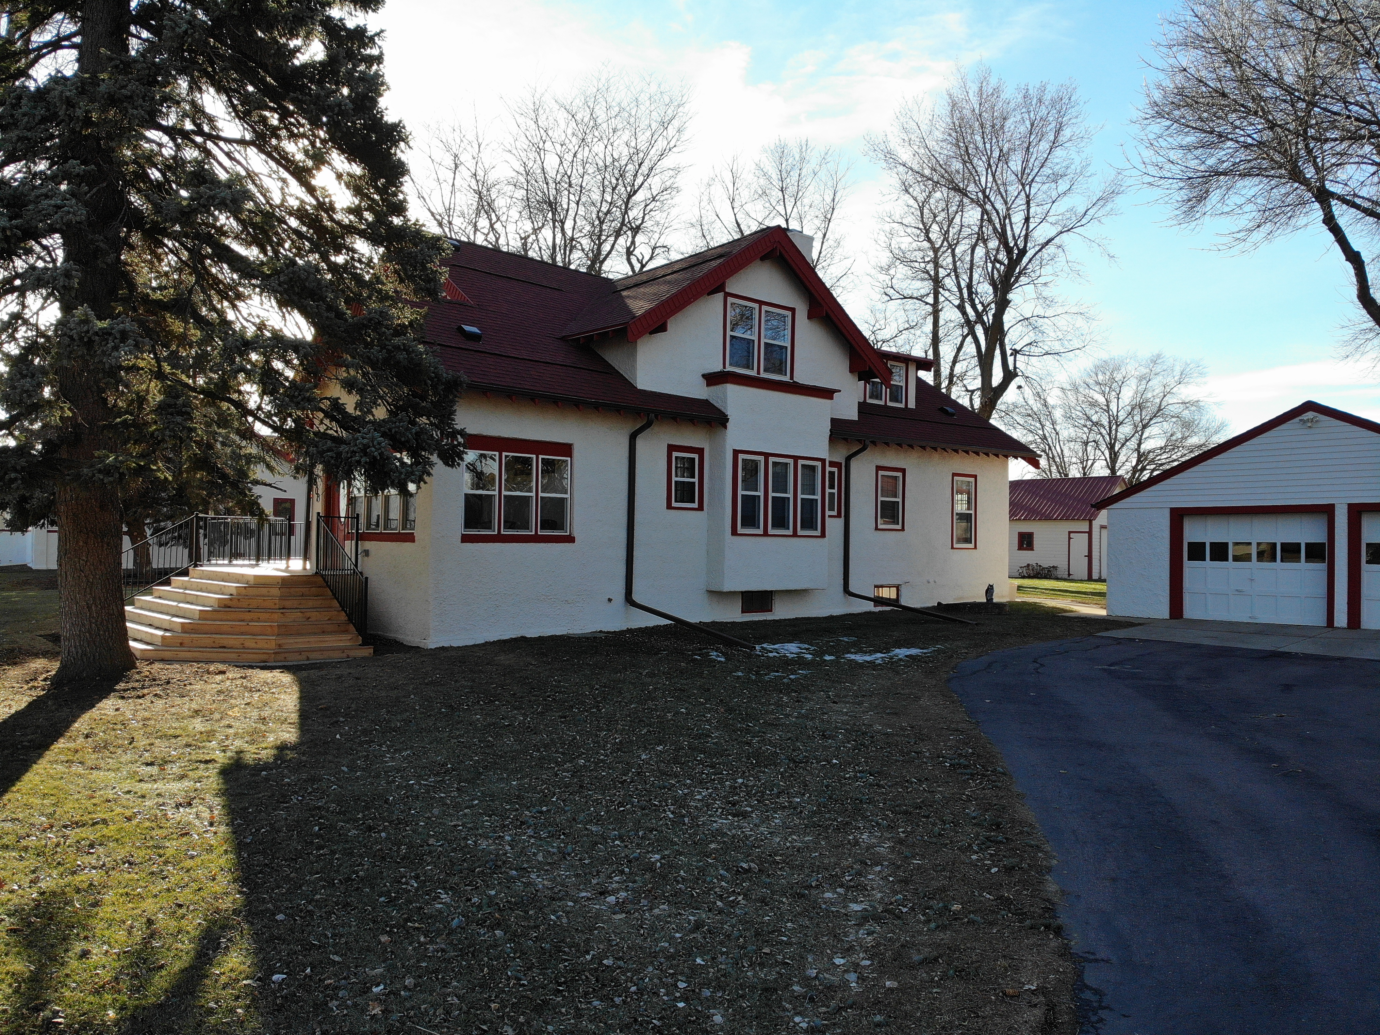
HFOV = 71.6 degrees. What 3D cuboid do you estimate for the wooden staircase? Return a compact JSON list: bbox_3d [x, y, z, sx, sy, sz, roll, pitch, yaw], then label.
[{"bbox_3d":[-7.243,1.435,15.074,2.940,1.155,5.390,2,-2,-40],"label":"wooden staircase"}]

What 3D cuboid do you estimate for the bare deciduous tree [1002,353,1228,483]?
[{"bbox_3d":[28.331,-3.674,63.791,15.077,14.740,15.077,0,-2,24],"label":"bare deciduous tree"}]

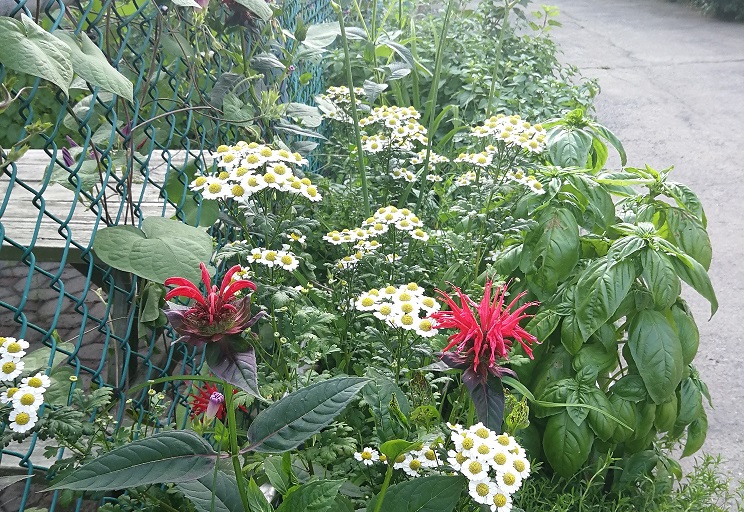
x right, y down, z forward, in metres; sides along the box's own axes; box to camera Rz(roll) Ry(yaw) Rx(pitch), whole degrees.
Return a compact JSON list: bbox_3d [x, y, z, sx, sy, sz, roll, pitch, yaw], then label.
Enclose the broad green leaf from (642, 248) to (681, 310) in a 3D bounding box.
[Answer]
[{"bbox_3d":[0.309,0.025,0.825,0.038,0.020,0.072,-2,65,-7],"label":"broad green leaf"}]

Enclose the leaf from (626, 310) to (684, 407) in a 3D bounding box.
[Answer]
[{"bbox_3d":[0.299,0.107,0.820,0.049,0.102,0.020,-10,-5,20],"label":"leaf"}]

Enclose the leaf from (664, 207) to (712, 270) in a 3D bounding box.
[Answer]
[{"bbox_3d":[0.367,-0.020,0.897,0.045,0.085,0.020,-16,-18,-20],"label":"leaf"}]

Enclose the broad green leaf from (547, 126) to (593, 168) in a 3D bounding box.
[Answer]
[{"bbox_3d":[0.245,-0.135,0.960,0.055,0.025,0.078,3,50,9],"label":"broad green leaf"}]

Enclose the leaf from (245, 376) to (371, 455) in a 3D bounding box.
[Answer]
[{"bbox_3d":[-0.055,0.134,0.655,0.121,0.020,0.045,-27,33,-24],"label":"leaf"}]

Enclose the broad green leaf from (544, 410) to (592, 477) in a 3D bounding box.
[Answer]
[{"bbox_3d":[0.207,0.198,0.820,0.050,0.077,0.020,2,-4,15],"label":"broad green leaf"}]

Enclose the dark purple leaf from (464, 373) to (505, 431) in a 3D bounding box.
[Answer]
[{"bbox_3d":[0.090,0.115,0.600,0.026,0.054,0.012,-15,-1,9],"label":"dark purple leaf"}]

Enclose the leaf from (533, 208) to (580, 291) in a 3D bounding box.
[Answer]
[{"bbox_3d":[0.205,-0.007,0.860,0.052,0.101,0.022,18,-17,3],"label":"leaf"}]

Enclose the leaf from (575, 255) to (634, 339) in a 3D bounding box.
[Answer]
[{"bbox_3d":[0.249,0.046,0.830,0.052,0.022,0.106,28,78,24],"label":"leaf"}]

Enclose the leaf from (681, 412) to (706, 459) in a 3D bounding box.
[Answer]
[{"bbox_3d":[0.358,0.198,0.869,0.028,0.063,0.015,27,-10,-20],"label":"leaf"}]

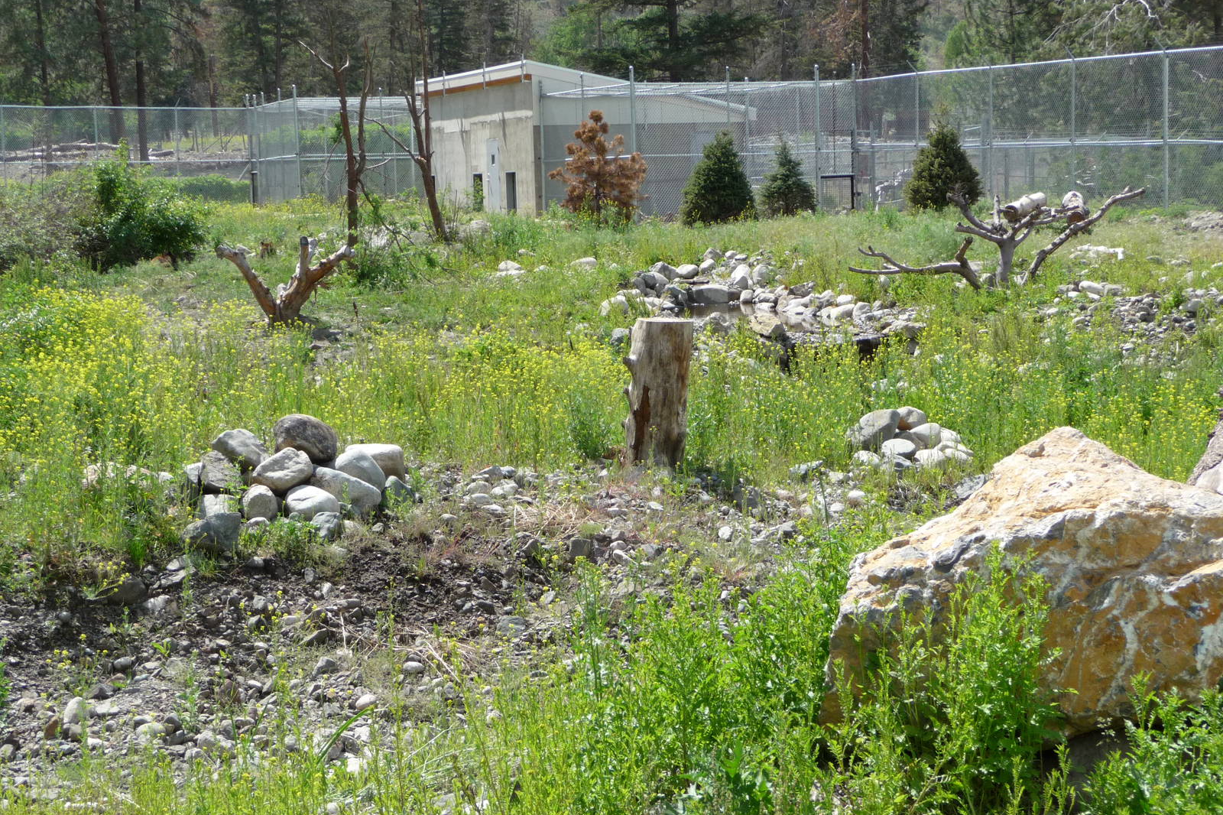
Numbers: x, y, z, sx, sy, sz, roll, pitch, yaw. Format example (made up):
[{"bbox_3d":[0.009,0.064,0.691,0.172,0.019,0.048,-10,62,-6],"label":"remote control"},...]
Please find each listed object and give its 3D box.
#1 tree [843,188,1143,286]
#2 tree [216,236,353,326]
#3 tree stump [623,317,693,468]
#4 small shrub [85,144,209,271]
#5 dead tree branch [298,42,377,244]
[{"bbox_3d":[4.910,-2.125,30.000,3.717,1.356,2.000,-2,6,0],"label":"tree"},{"bbox_3d":[-3.733,-1.433,27.000,1.569,1.046,1.050,-2,6,0],"label":"tree"},{"bbox_3d":[0.290,-0.087,14.800,0.420,0.956,0.380,3,6,0],"label":"tree stump"},{"bbox_3d":[-8.149,-3.509,41.500,2.178,2.245,2.100,-2,6,0],"label":"small shrub"},{"bbox_3d":[-4.510,-4.195,39.000,1.244,3.825,1.100,-2,6,0],"label":"dead tree branch"}]

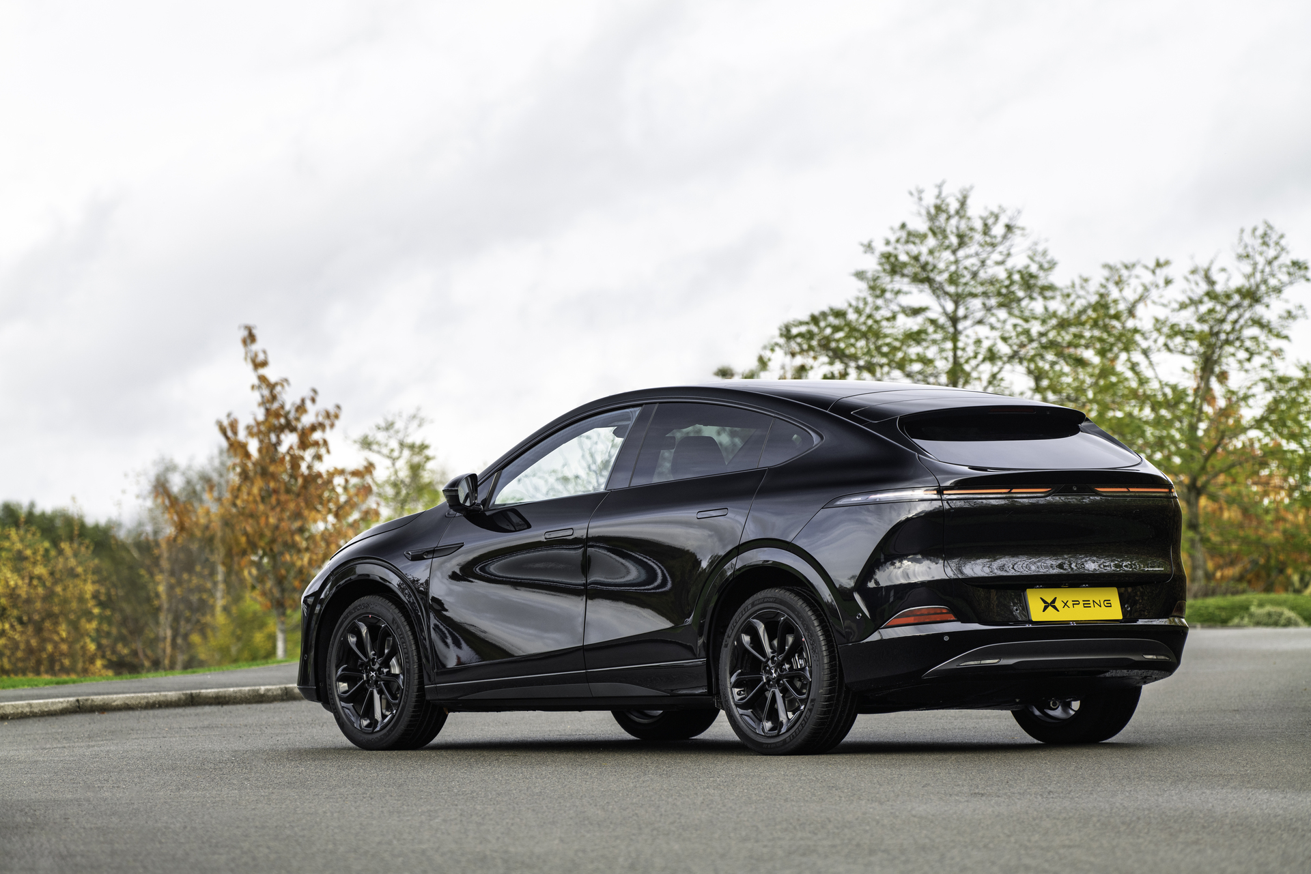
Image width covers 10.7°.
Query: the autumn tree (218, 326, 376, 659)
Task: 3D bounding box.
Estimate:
[{"bbox_3d":[-3.641,0.568,71.500,1.604,3.407,1.604,-1,-1,0],"label":"autumn tree"}]

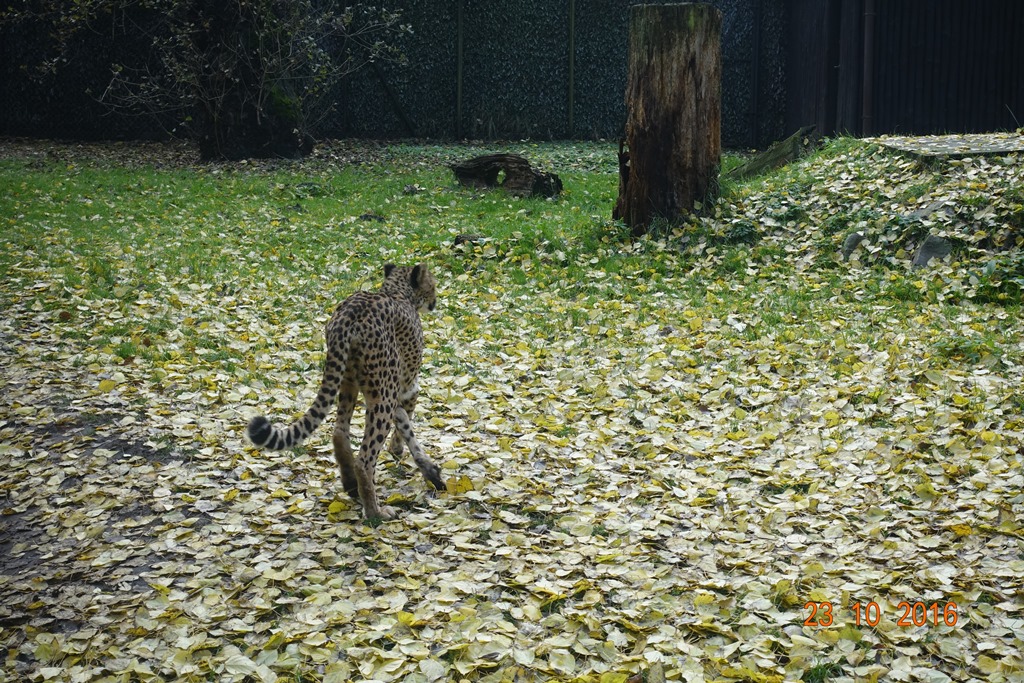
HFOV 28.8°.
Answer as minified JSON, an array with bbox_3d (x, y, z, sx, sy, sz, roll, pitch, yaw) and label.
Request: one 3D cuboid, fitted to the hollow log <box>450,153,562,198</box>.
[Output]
[{"bbox_3d":[-0.050,-1.531,18.058,0.920,0.370,0.430,6,12,31],"label":"hollow log"}]

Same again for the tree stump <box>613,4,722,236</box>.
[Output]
[{"bbox_3d":[1.206,-1.749,15.445,0.840,1.700,0.800,1,10,4],"label":"tree stump"}]

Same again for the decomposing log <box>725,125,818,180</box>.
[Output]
[{"bbox_3d":[2.418,-1.766,18.700,0.980,0.270,0.300,-27,1,19],"label":"decomposing log"}]

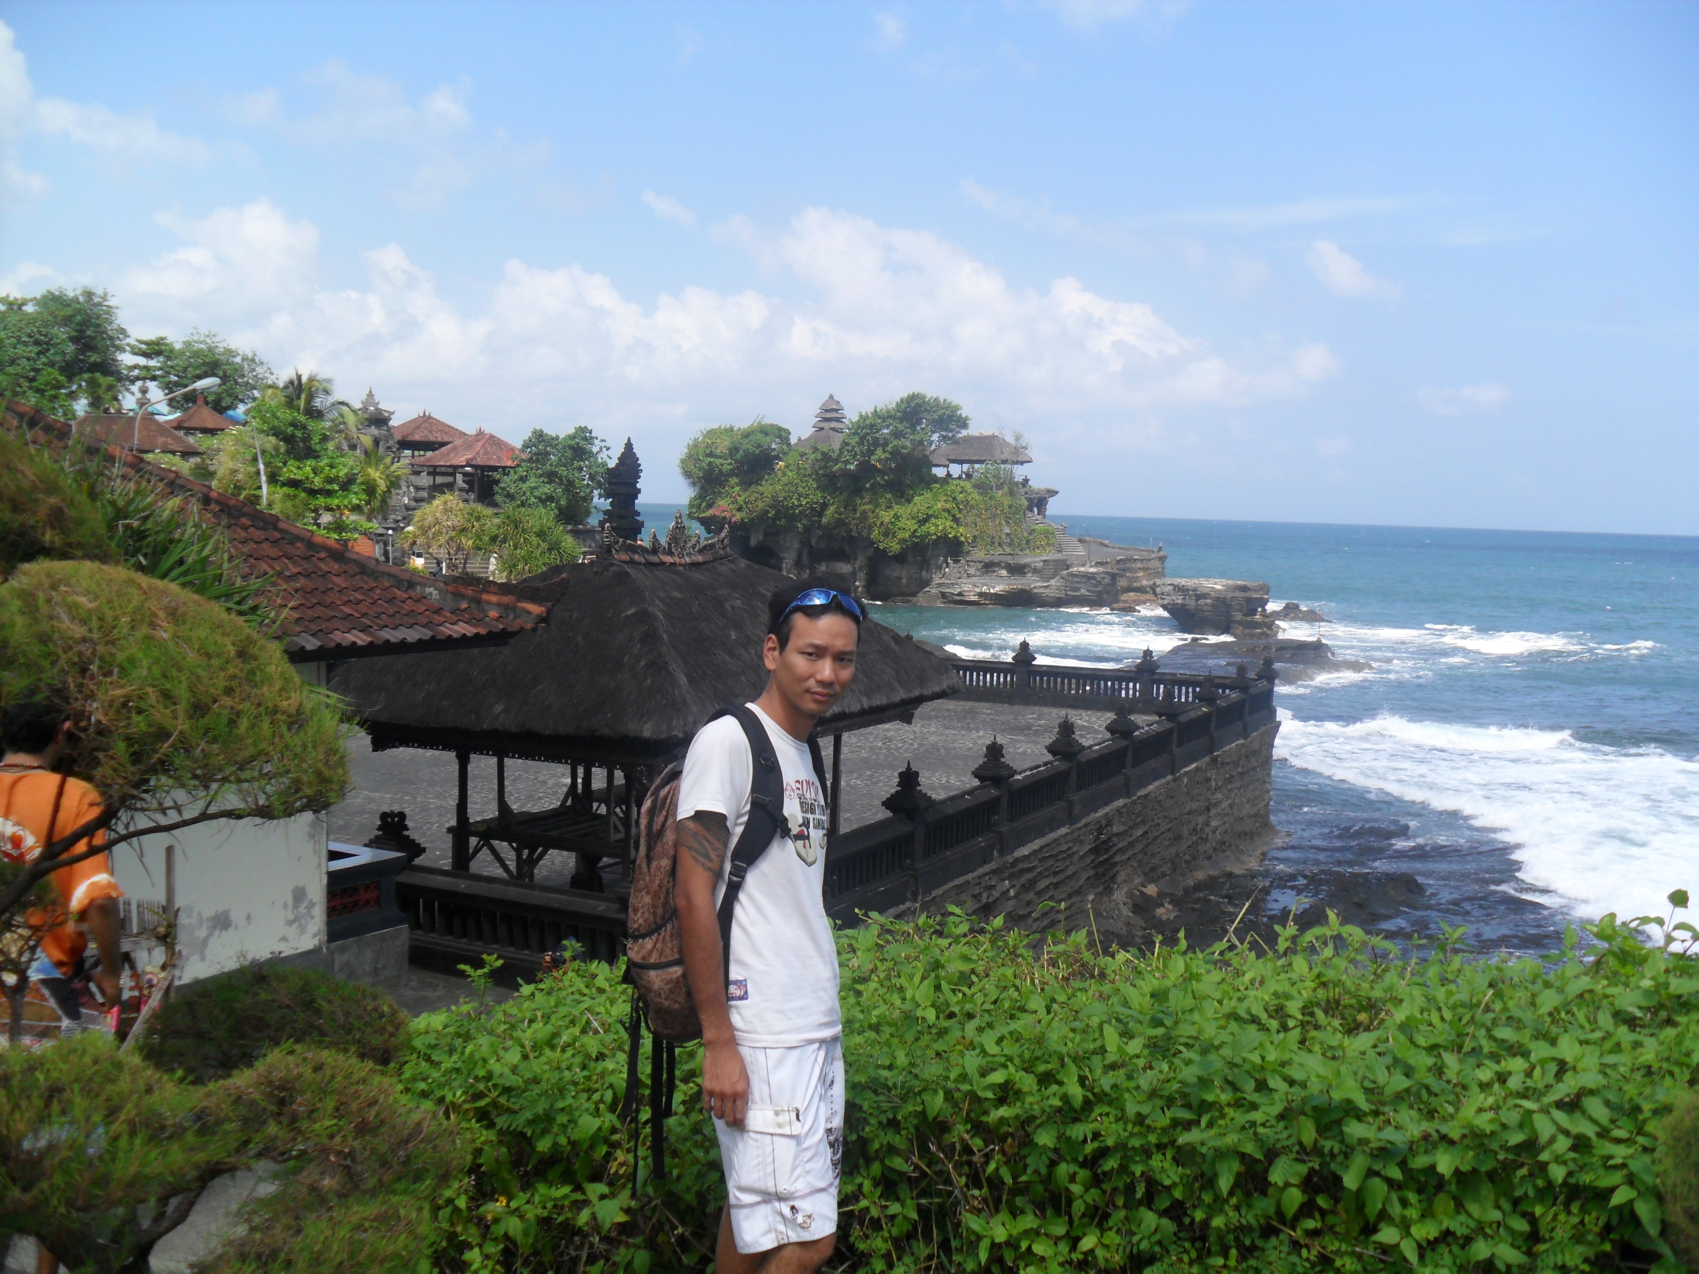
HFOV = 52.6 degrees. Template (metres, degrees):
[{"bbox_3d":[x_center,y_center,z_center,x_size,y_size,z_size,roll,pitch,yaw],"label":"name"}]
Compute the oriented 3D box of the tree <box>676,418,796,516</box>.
[{"bbox_3d":[-11.897,-17.536,178.000,12.000,10.500,11.000,2,4,0],"label":"tree"}]

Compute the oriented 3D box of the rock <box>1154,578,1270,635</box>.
[{"bbox_3d":[29.694,-2.434,140.000,9.300,4.400,7.500,2,4,0],"label":"rock"}]

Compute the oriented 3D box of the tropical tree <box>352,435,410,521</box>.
[{"bbox_3d":[-21.790,-7.325,80.000,2.600,4.200,2.600,2,4,0],"label":"tropical tree"}]

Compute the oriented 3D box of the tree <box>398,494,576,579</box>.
[{"bbox_3d":[-16.484,-4.430,78.000,7.600,4.200,5.000,2,4,0],"label":"tree"}]

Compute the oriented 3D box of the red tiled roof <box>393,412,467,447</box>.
[{"bbox_3d":[-25.841,-12.818,106.000,4.300,2.100,4.500,4,5,25],"label":"red tiled roof"}]

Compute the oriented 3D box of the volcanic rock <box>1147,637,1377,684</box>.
[{"bbox_3d":[26.910,1.541,114.000,15.500,1.700,19.000,2,4,0],"label":"volcanic rock"}]

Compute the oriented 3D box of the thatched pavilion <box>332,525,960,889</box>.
[{"bbox_3d":[-2.689,0.788,28.107,5.660,5.250,10.140,4,5,25],"label":"thatched pavilion"}]

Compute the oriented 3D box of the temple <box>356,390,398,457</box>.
[{"bbox_3d":[-26.919,-12.078,98.000,2.600,4.400,2.400,4,5,25],"label":"temple"}]

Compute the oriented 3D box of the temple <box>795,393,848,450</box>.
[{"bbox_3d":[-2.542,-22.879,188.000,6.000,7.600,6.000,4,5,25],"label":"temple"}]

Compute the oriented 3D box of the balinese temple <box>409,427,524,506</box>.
[{"bbox_3d":[-20.954,-9.333,94.000,4.200,4.400,4.800,4,5,25],"label":"balinese temple"}]

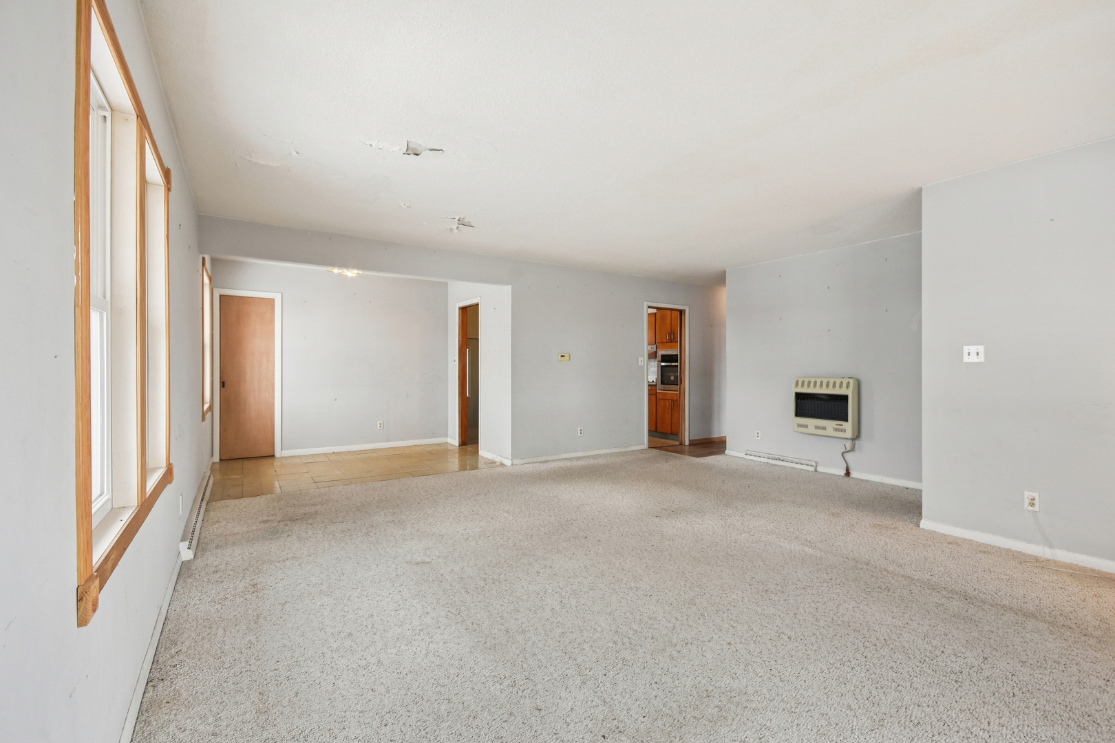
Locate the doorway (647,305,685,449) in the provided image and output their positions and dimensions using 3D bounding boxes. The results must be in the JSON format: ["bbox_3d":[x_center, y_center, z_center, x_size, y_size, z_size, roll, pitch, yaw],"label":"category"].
[{"bbox_3d":[1.574,0.079,6.840,0.790,2.040,0.120,0,0,-34],"label":"doorway"}]

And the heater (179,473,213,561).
[{"bbox_3d":[-2.800,1.051,3.638,0.075,0.130,2.150,0,0,-34],"label":"heater"}]

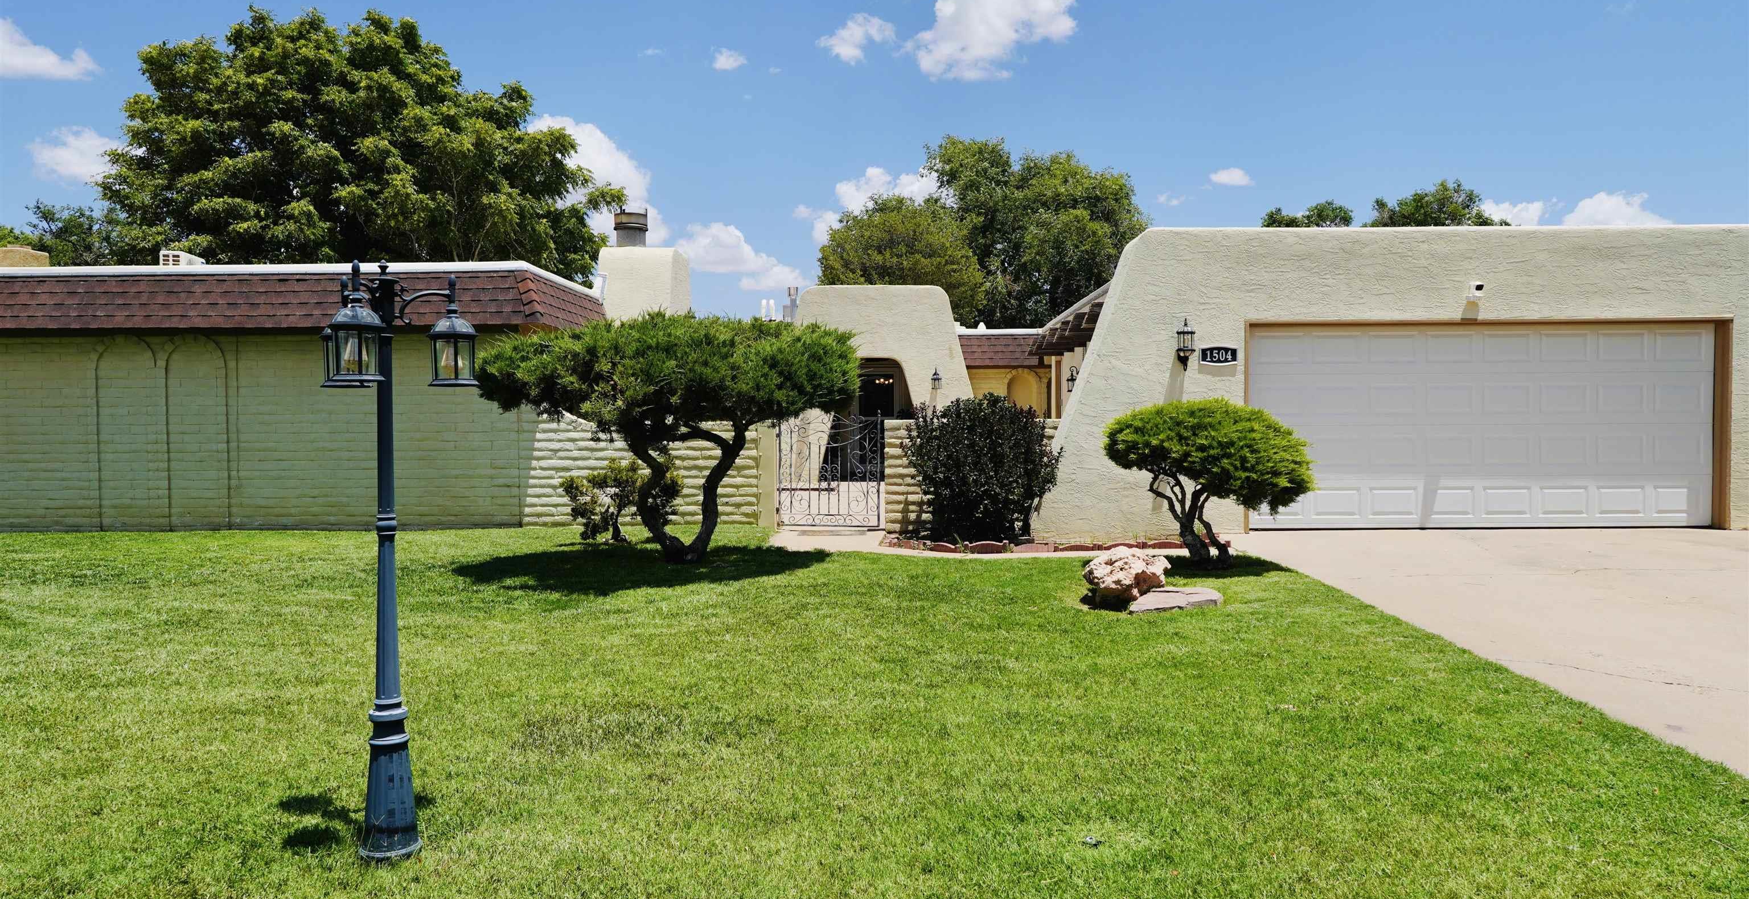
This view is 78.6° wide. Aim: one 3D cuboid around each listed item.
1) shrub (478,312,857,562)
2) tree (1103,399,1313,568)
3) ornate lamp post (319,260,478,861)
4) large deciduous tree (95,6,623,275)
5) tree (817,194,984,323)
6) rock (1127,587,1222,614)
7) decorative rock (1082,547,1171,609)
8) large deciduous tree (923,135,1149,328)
[{"bbox_3d":[-1.740,-0.100,9.250,3.200,2.200,2.300,-1,1,-8],"label":"shrub"},{"bbox_3d":[2.800,0.280,8.970,1.760,1.420,1.400,0,1,0],"label":"tree"},{"bbox_3d":[-1.780,0.390,3.830,0.600,2.170,0.550,0,1,0],"label":"ornate lamp post"},{"bbox_3d":[-12.200,-5.100,26.000,11.600,11.200,11.200,0,1,0],"label":"large deciduous tree"},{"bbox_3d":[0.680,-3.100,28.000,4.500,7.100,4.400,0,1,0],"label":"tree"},{"bbox_3d":[2.160,1.090,7.670,0.700,0.120,0.480,0,1,0],"label":"rock"},{"bbox_3d":[1.850,0.910,7.850,0.620,0.400,0.500,0,1,0],"label":"decorative rock"},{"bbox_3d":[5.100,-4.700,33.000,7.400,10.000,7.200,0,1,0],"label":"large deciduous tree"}]

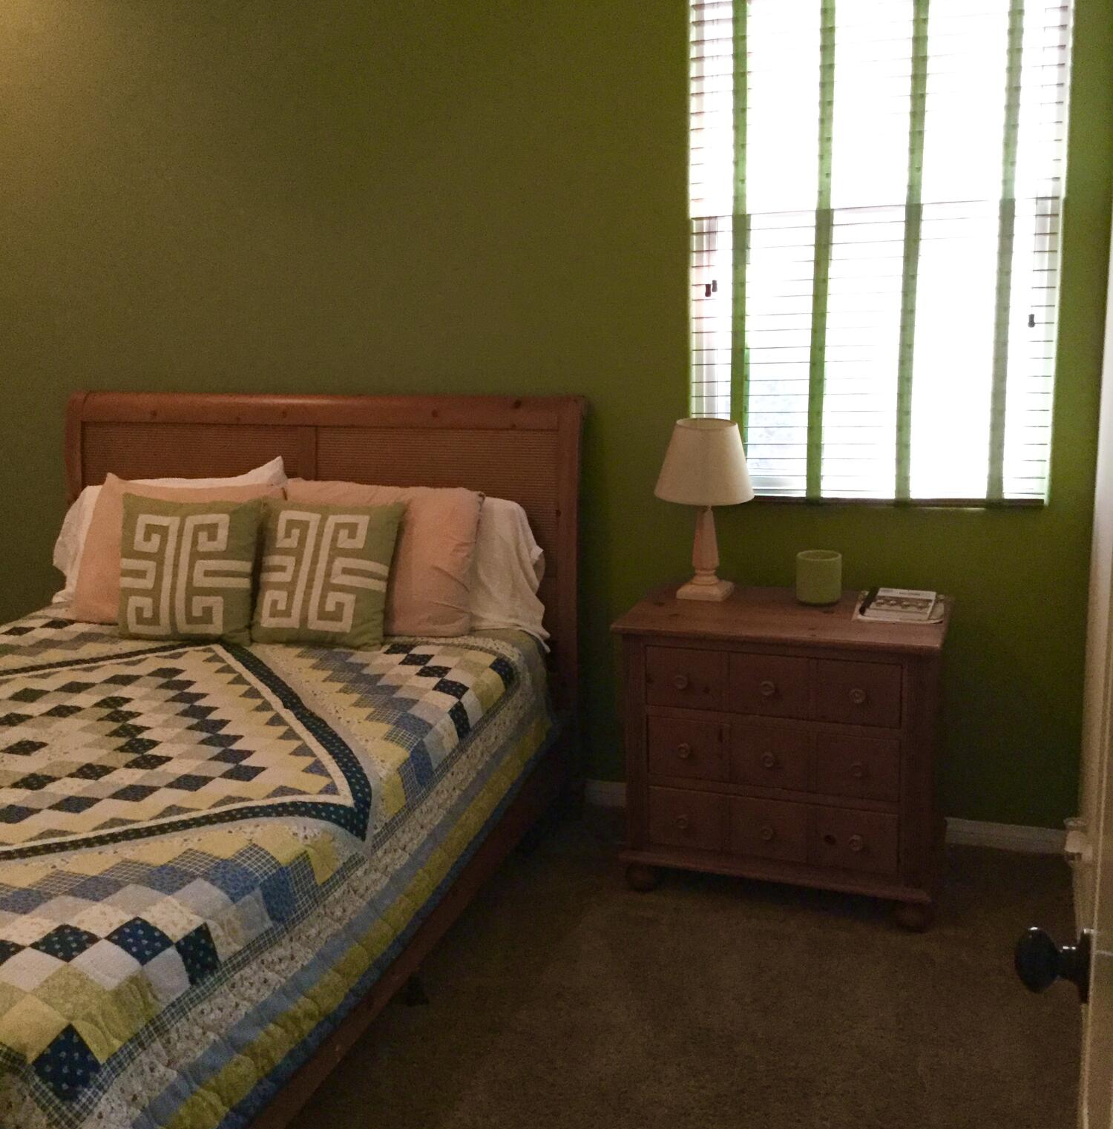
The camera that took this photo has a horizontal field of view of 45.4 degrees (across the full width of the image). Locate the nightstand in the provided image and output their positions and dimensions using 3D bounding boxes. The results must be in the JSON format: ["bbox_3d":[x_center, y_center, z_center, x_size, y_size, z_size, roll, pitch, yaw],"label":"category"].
[{"bbox_3d":[0.566,0.458,3.294,0.758,0.686,0.445,3,12,20],"label":"nightstand"}]

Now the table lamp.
[{"bbox_3d":[0.382,-0.139,3.427,0.260,0.441,0.260,3,12,20],"label":"table lamp"}]

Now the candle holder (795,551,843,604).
[{"bbox_3d":[0.662,0.034,3.354,0.113,0.117,0.113,3,12,20],"label":"candle holder"}]

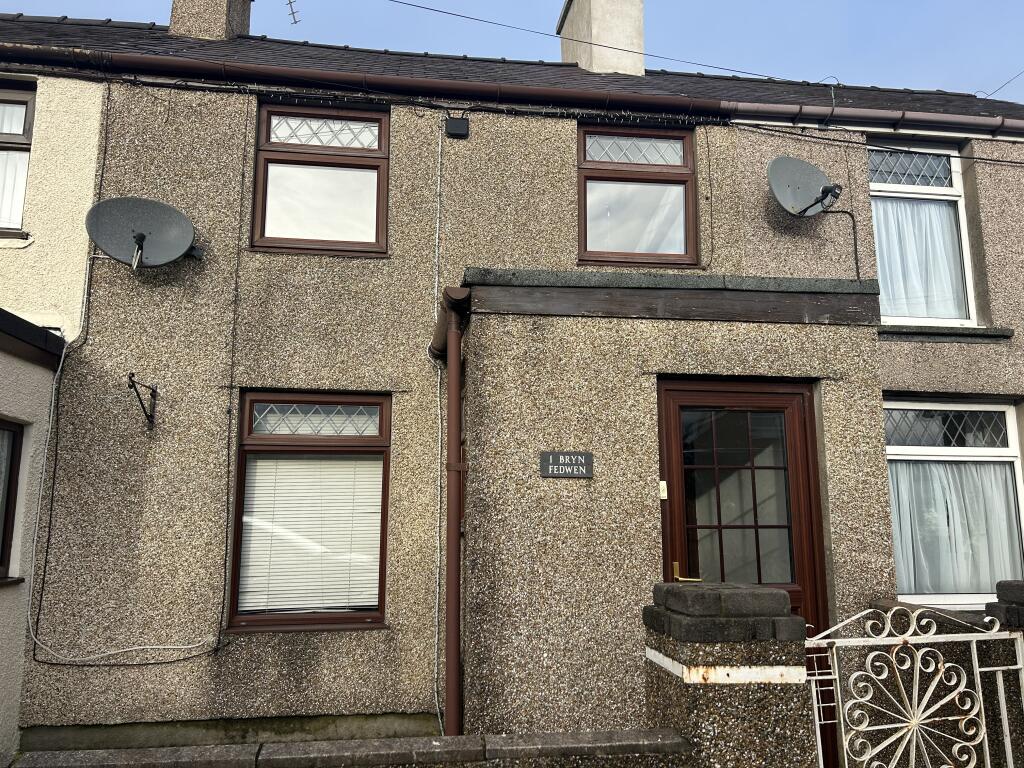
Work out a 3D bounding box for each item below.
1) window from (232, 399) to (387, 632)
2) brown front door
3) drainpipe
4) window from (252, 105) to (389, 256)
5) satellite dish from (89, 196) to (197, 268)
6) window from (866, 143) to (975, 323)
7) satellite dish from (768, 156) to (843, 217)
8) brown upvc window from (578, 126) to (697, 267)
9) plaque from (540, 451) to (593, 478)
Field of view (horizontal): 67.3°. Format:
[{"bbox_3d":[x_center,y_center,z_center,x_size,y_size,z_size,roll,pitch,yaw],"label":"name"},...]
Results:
[{"bbox_3d":[-1.327,0.835,5.141,0.990,1.555,0.100,1,-9,-7],"label":"window"},{"bbox_3d":[1.204,1.021,4.045,0.910,2.050,0.100,1,-9,-7],"label":"brown front door"},{"bbox_3d":[-0.379,0.900,4.401,0.200,2.600,1.450,1,-9,-7],"label":"drainpipe"},{"bbox_3d":[-1.345,-1.444,5.495,0.930,1.090,0.100,1,-9,-7],"label":"window"},{"bbox_3d":[-2.328,-0.986,4.832,0.620,0.520,0.460,4,-10,-27],"label":"satellite dish"},{"bbox_3d":[3.195,-1.158,6.116,0.900,1.450,0.100,1,-9,-7],"label":"window"},{"bbox_3d":[2.124,-1.433,5.444,0.610,0.520,0.460,4,-10,-27],"label":"satellite dish"},{"bbox_3d":[0.926,-1.399,5.765,0.920,1.090,0.100,1,-9,-7],"label":"brown upvc window"},{"bbox_3d":[0.279,0.410,3.885,0.266,0.131,0.015,1,-9,-7],"label":"plaque"}]

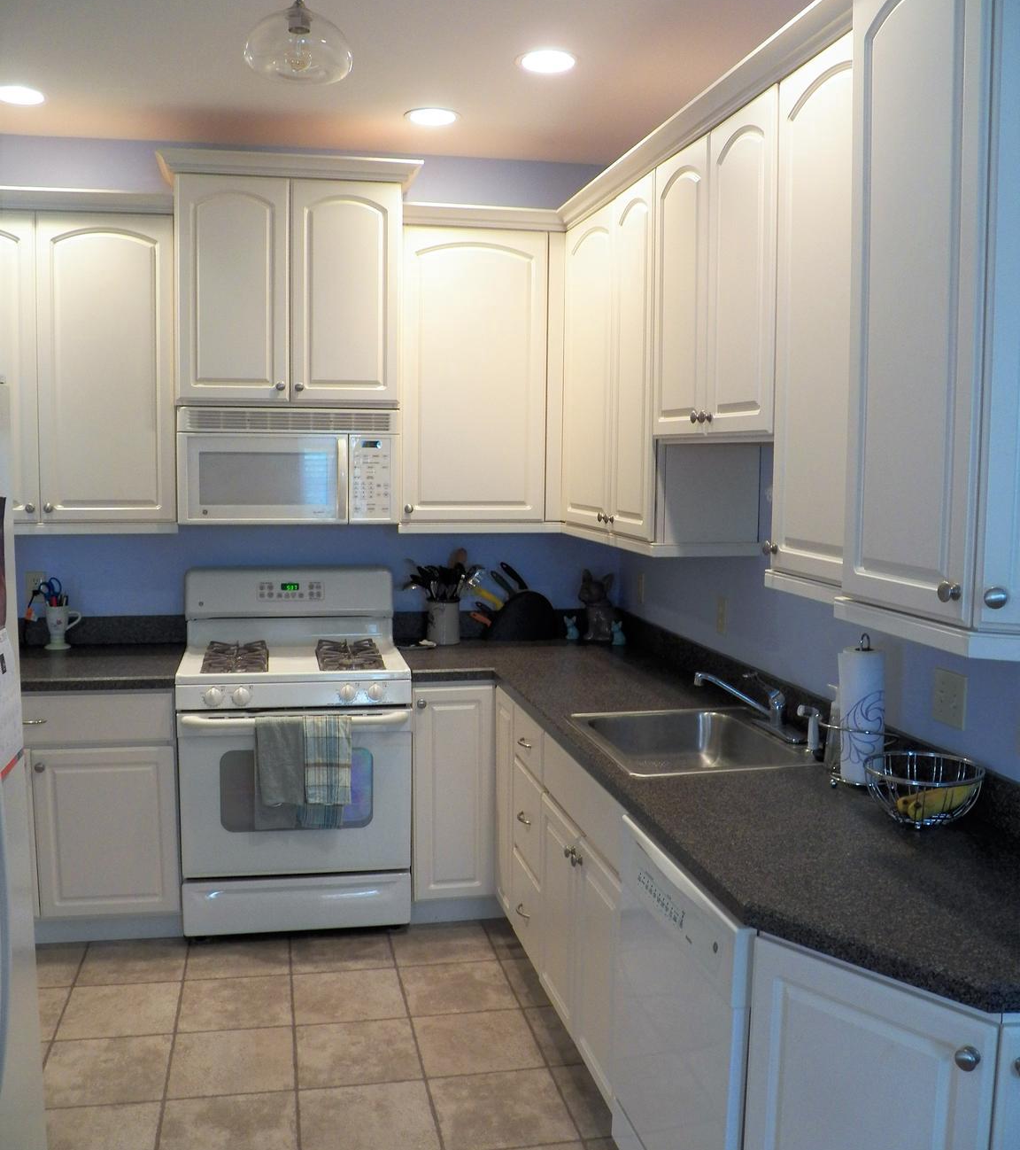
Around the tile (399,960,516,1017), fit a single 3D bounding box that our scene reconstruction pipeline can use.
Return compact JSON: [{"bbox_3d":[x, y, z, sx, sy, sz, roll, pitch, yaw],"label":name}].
[{"bbox_3d":[-0.161,1.266,3.369,0.330,0.010,0.330,-1,7,-12],"label":"tile"}]

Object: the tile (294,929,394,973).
[{"bbox_3d":[-0.558,1.241,3.647,0.332,0.010,0.332,-1,6,-12],"label":"tile"}]

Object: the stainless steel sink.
[{"bbox_3d":[0.470,0.503,2.833,0.527,0.185,0.608,-1,6,-12],"label":"stainless steel sink"}]

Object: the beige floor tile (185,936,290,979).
[{"bbox_3d":[-0.871,1.229,3.558,0.327,0.012,0.327,-1,6,-12],"label":"beige floor tile"}]

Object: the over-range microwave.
[{"bbox_3d":[-0.771,-0.386,3.848,0.755,0.400,0.400,-1,7,-12],"label":"over-range microwave"}]

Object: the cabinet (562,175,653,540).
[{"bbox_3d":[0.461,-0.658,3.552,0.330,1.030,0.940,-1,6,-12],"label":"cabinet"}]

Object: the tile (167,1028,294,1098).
[{"bbox_3d":[-0.713,1.259,2.838,0.323,0.010,0.323,-1,6,-12],"label":"tile"}]

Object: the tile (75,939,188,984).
[{"bbox_3d":[-1.192,1.228,3.492,0.327,0.012,0.327,-1,6,-12],"label":"tile"}]

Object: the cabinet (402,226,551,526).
[{"bbox_3d":[-0.154,-0.712,3.974,0.520,1.040,0.325,-1,7,-12],"label":"cabinet"}]

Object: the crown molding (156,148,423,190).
[{"bbox_3d":[-0.754,-1.375,3.799,0.885,0.070,0.400,-1,6,-12],"label":"crown molding"}]

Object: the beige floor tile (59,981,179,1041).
[{"bbox_3d":[-1.091,1.226,3.097,0.323,0.010,0.323,-1,6,-12],"label":"beige floor tile"}]

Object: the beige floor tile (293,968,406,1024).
[{"bbox_3d":[-0.485,1.264,3.299,0.330,0.010,0.330,-1,7,-12],"label":"beige floor tile"}]

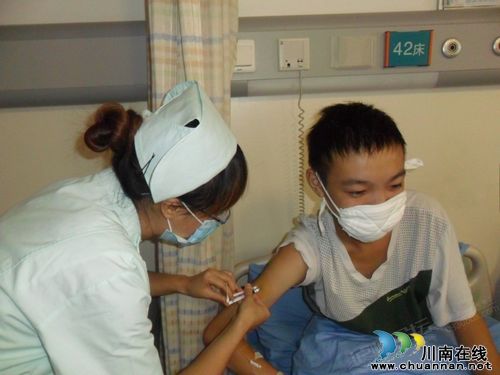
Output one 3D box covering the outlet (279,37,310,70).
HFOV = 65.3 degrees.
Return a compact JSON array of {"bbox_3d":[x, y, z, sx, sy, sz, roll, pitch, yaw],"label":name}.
[{"bbox_3d":[0.127,-0.373,1.095,0.087,0.087,0.012,-4,14,-5],"label":"outlet"}]

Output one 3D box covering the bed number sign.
[{"bbox_3d":[0.459,-0.398,1.120,0.142,0.099,0.015,-4,14,-5],"label":"bed number sign"}]

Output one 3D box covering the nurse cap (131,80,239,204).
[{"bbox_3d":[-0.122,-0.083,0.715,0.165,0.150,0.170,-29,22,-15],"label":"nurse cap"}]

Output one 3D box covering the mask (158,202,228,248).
[{"bbox_3d":[-0.112,0.062,0.735,0.100,0.072,0.120,-52,29,-8],"label":"mask"}]

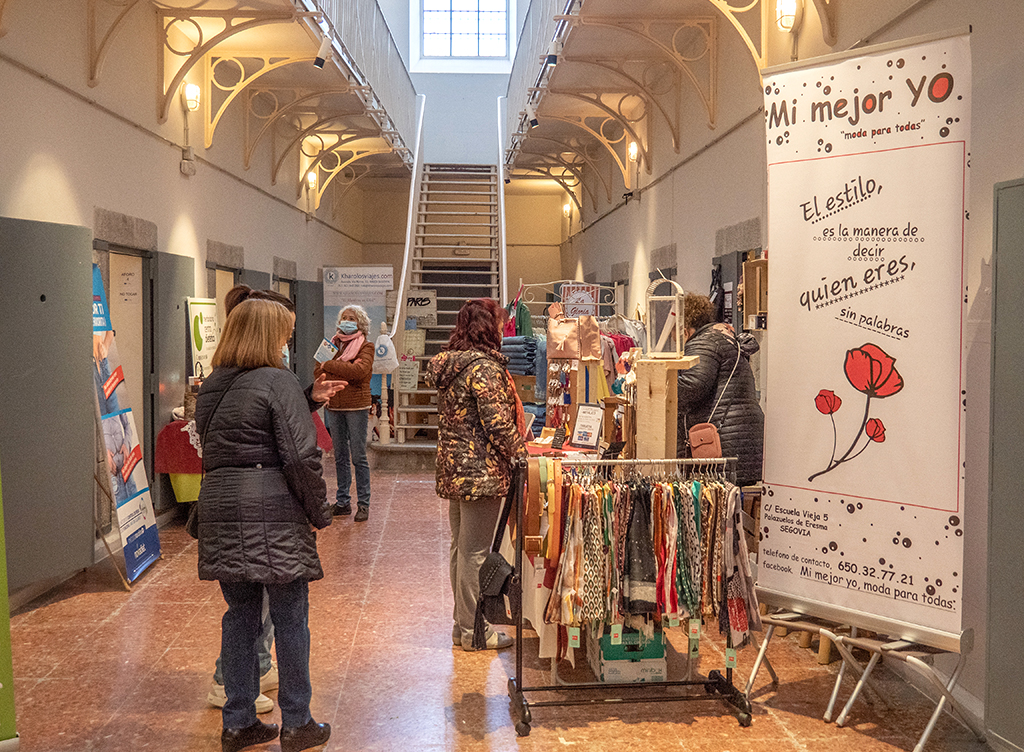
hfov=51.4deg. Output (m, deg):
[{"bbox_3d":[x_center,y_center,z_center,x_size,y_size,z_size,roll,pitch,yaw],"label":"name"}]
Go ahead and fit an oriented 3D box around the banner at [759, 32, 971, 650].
[{"bbox_3d":[1.265,-0.115,3.929,0.160,2.120,0.850,-3,5,-42],"label":"banner"}]

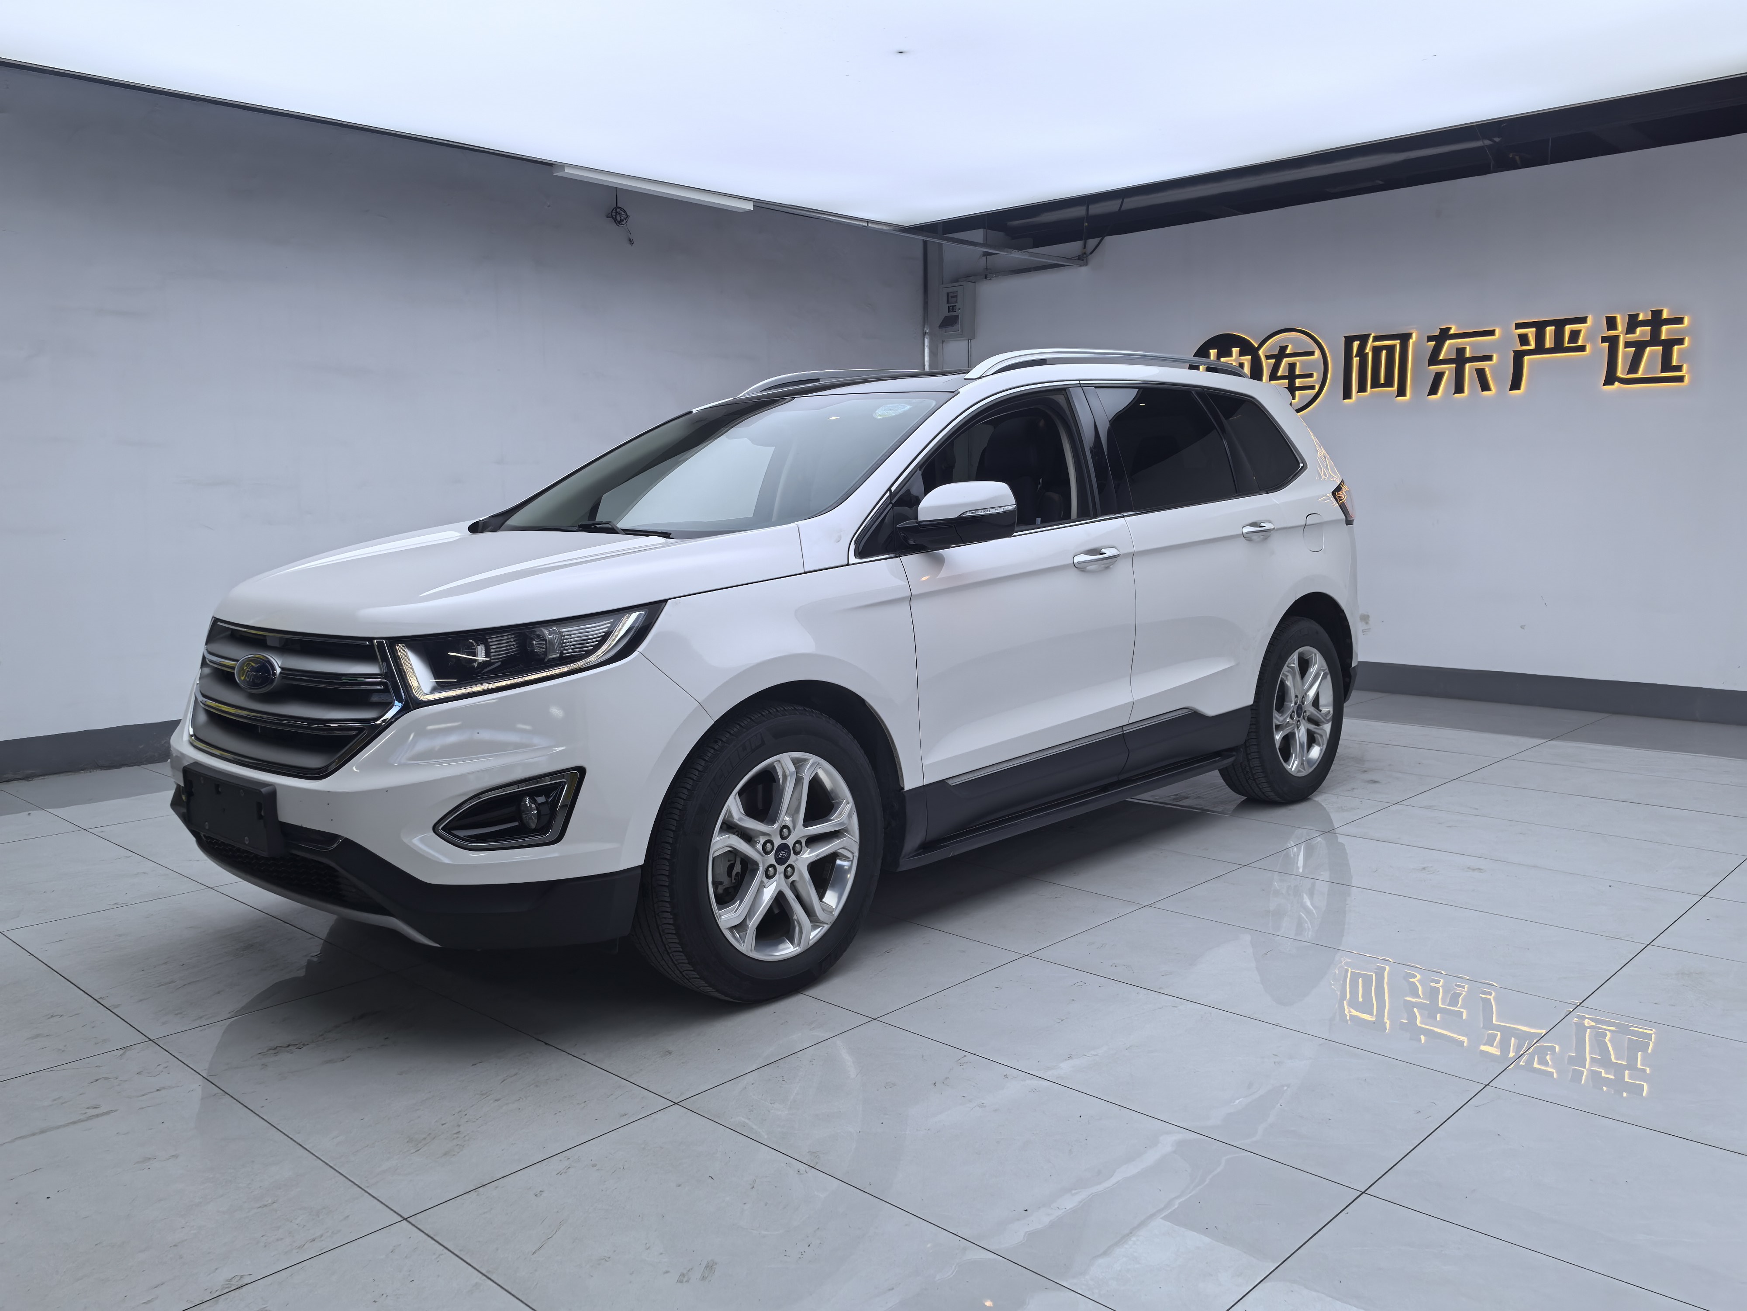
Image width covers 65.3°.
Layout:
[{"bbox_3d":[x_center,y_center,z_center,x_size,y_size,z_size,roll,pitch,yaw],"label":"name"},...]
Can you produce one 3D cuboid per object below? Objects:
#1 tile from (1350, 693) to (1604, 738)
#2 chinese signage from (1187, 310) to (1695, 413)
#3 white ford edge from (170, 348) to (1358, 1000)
[{"bbox_3d":[3.267,0.335,7.522,1.200,0.010,1.066,6,9,43],"label":"tile"},{"bbox_3d":[3.153,-1.736,8.065,2.940,0.540,0.050,6,9,43],"label":"chinese signage"},{"bbox_3d":[0.079,-0.214,5.060,2.000,1.735,4.870,6,9,43],"label":"white ford edge"}]

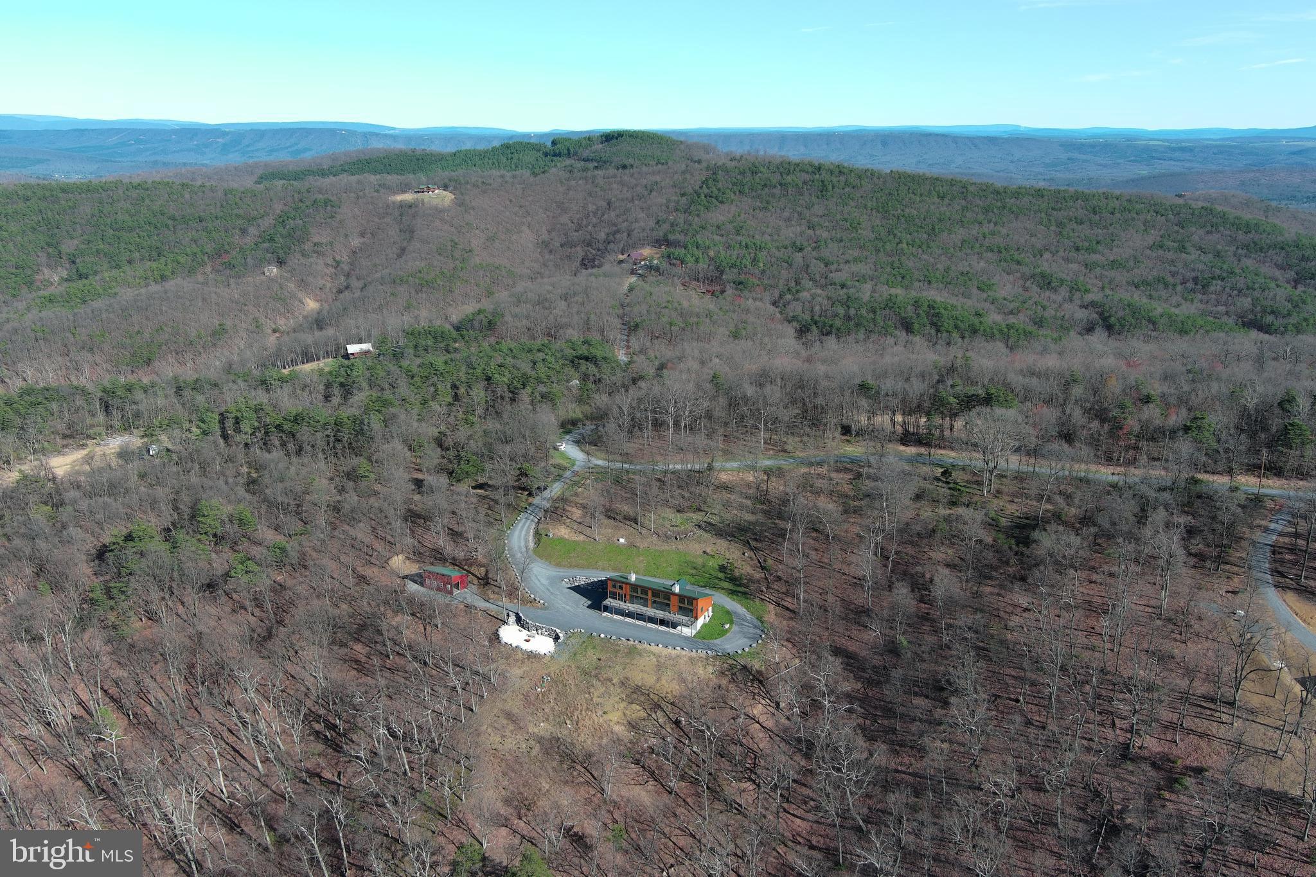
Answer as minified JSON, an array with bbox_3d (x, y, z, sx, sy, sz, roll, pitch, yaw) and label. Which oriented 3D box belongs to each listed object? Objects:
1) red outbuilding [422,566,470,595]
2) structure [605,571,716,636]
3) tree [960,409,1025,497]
[{"bbox_3d":[-49.122,32.389,245.352,8.343,4.635,5.150,9,19,27],"label":"red outbuilding"},{"bbox_3d":[-0.122,34.782,230.278,22.351,8.600,10.197,9,19,27],"label":"structure"},{"bbox_3d":[84.617,3.519,268.432,16.601,22.900,16.601,0,16,0],"label":"tree"}]

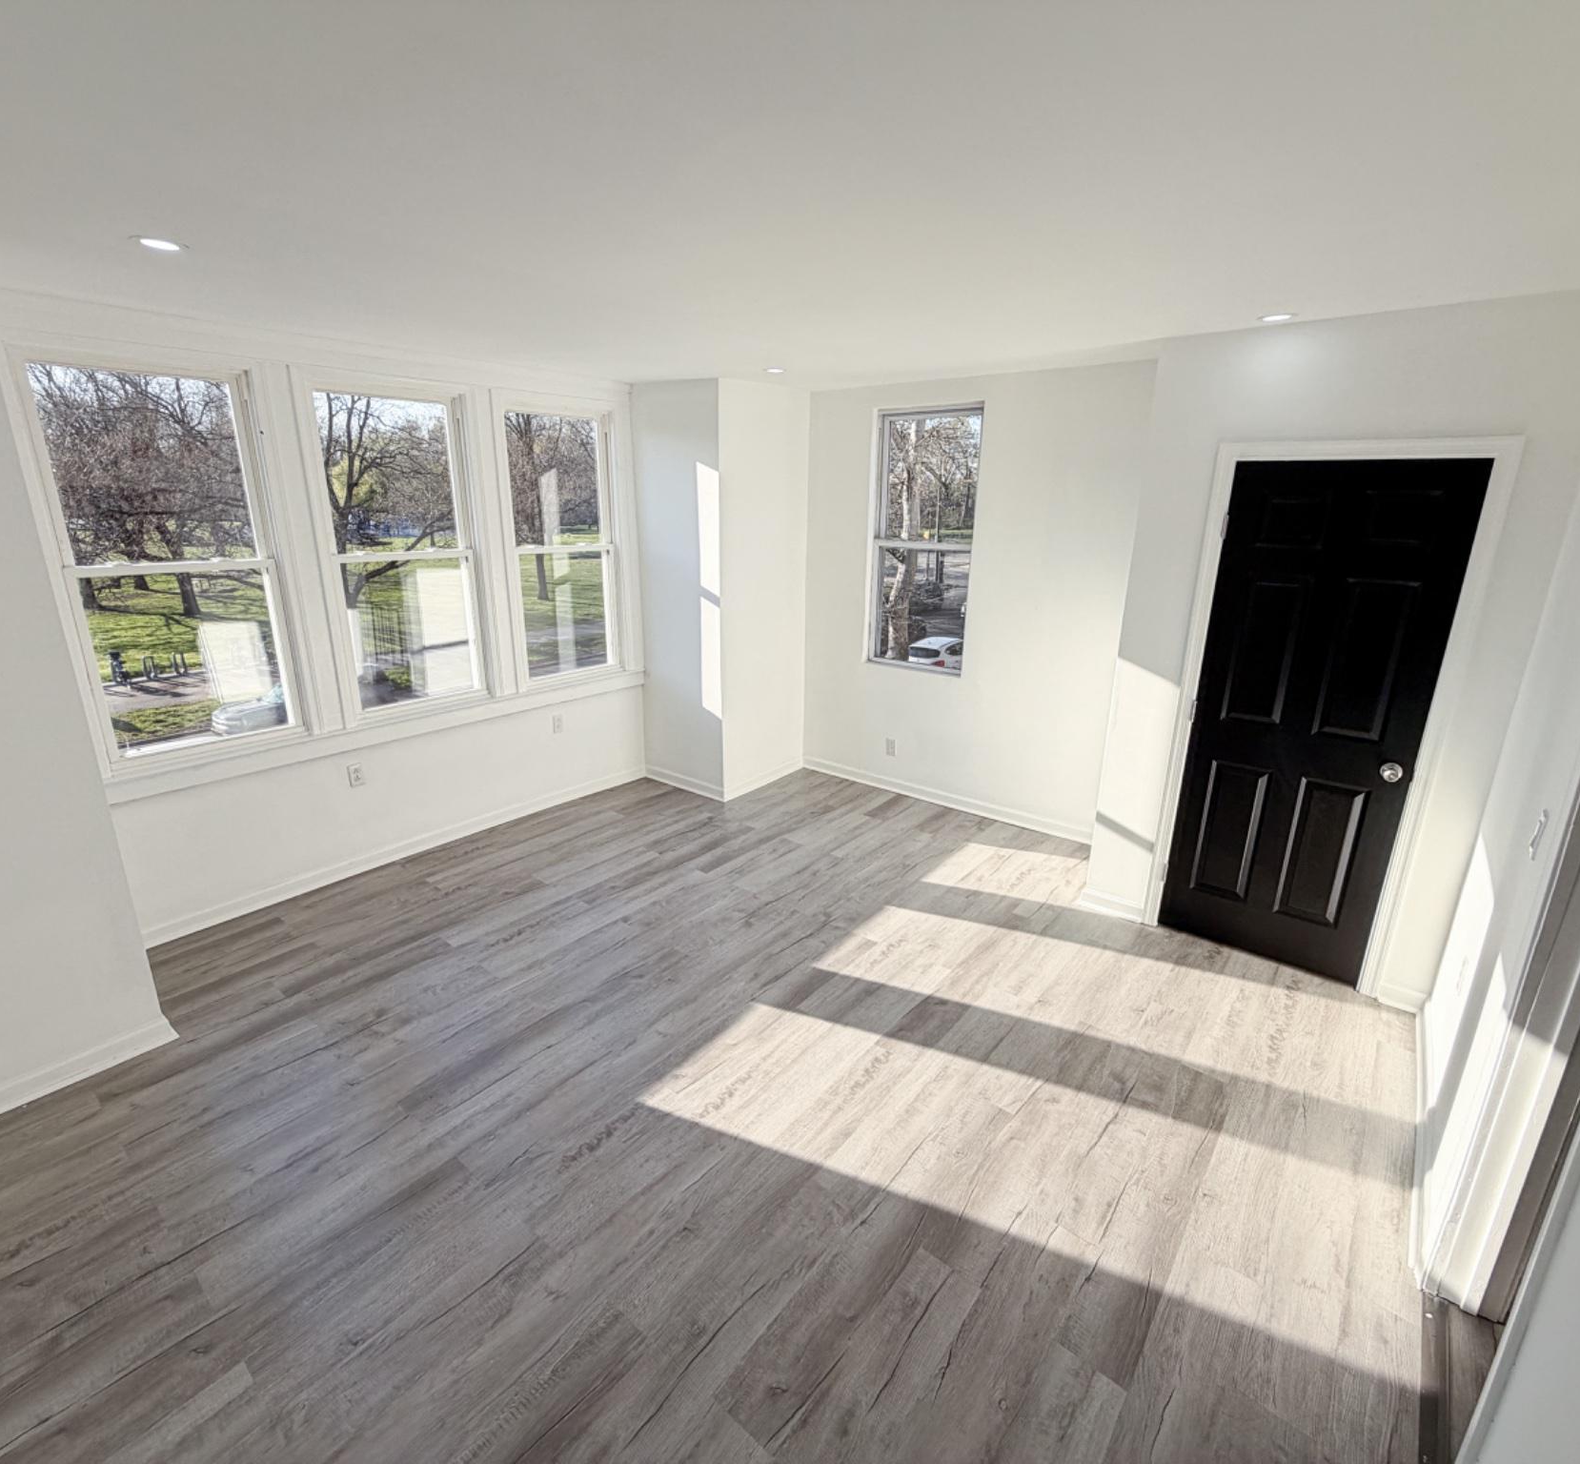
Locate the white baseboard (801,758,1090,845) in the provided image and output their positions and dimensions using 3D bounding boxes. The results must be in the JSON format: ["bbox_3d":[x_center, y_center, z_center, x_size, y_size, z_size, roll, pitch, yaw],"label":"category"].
[{"bbox_3d":[0.966,0.424,5.062,2.195,0.086,0.020,14,21,36],"label":"white baseboard"}]

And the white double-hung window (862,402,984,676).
[{"bbox_3d":[0.802,-1.143,4.787,0.705,1.554,0.095,14,21,36],"label":"white double-hung window"}]

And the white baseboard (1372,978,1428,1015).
[{"bbox_3d":[2.395,1.039,3.096,0.137,0.086,0.020,14,21,36],"label":"white baseboard"}]

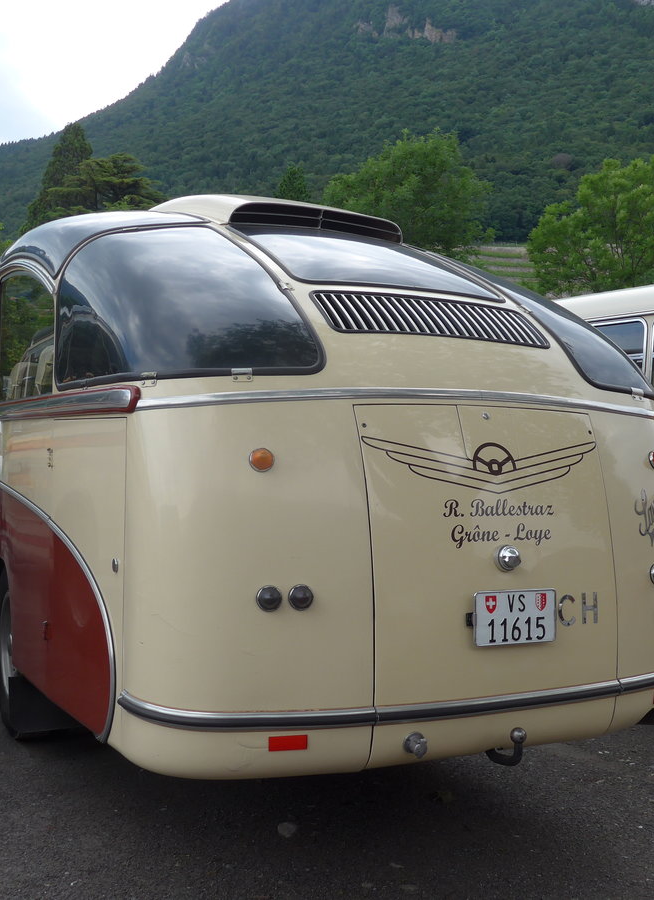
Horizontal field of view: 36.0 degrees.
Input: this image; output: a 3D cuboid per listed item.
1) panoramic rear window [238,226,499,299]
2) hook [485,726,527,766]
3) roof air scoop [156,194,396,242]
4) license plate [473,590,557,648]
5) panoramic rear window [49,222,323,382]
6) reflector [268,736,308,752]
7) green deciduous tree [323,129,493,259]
[{"bbox_3d":[0.130,-0.765,4.034,0.860,0.120,0.840,0,25,-25],"label":"panoramic rear window"},{"bbox_3d":[0.547,0.912,3.125,0.060,0.145,0.220,0,1,-25],"label":"hook"},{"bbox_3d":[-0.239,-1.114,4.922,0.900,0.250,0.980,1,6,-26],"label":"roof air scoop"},{"bbox_3d":[0.585,0.521,3.120,0.310,0.165,0.020,0,1,-25],"label":"license plate"},{"bbox_3d":[-0.545,-0.564,3.587,0.620,0.720,1.300,0,1,-25],"label":"panoramic rear window"},{"bbox_3d":[-0.111,0.841,2.880,0.112,0.043,0.010,1,1,-12],"label":"reflector"},{"bbox_3d":[2.734,-4.680,32.951,5.600,11.740,5.400,1,1,5],"label":"green deciduous tree"}]

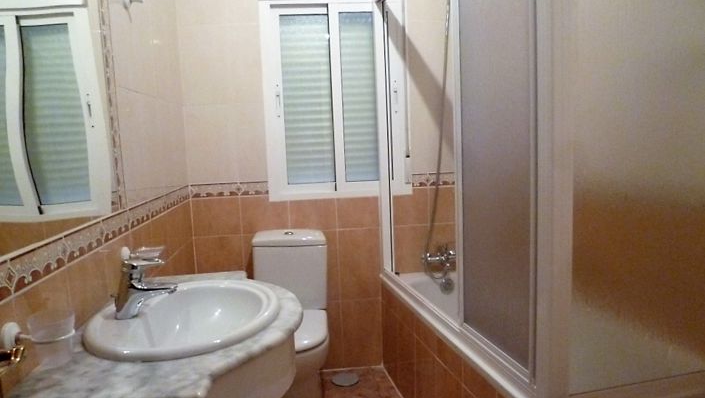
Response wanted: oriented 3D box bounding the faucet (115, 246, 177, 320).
[{"bbox_3d":[-0.476,0.197,1.117,0.145,0.150,0.050,-3,6,-8],"label":"faucet"}]

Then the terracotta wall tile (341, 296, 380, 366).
[{"bbox_3d":[0.057,0.736,2.675,0.220,0.385,0.012,-3,6,-10],"label":"terracotta wall tile"}]

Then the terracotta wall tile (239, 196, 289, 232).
[{"bbox_3d":[-0.443,0.079,2.521,0.250,0.205,0.012,-3,6,-10],"label":"terracotta wall tile"}]

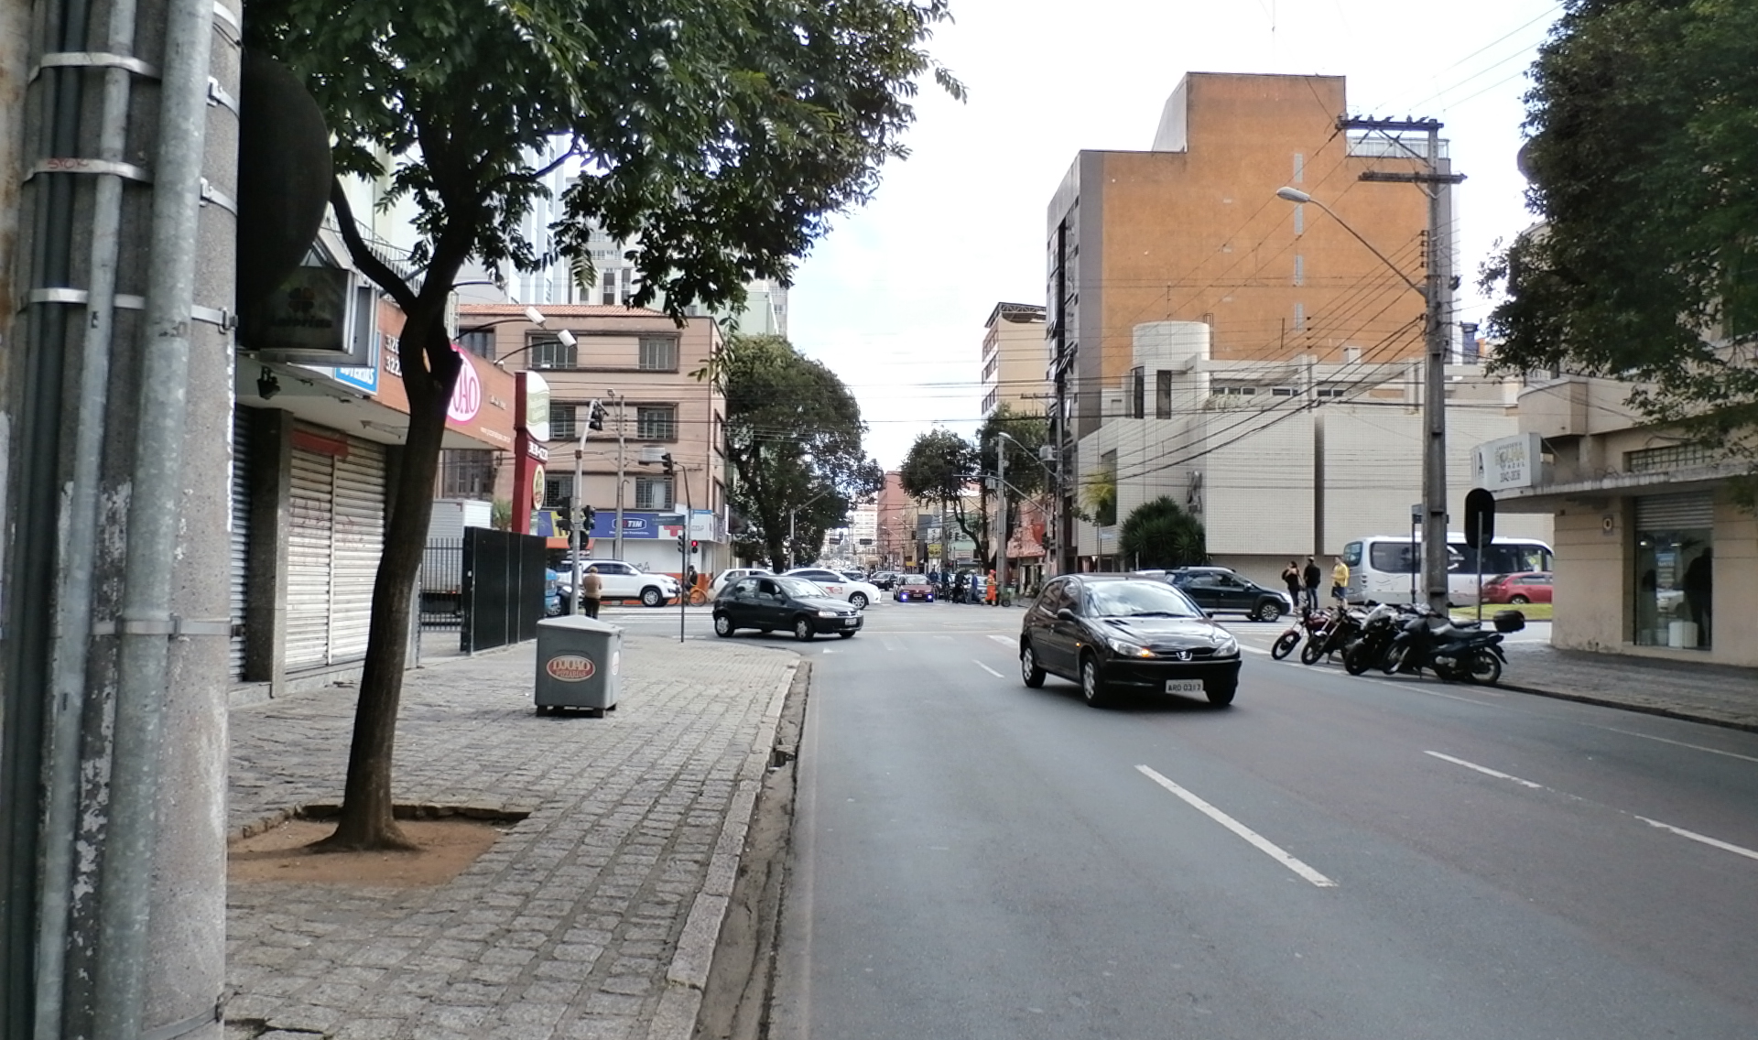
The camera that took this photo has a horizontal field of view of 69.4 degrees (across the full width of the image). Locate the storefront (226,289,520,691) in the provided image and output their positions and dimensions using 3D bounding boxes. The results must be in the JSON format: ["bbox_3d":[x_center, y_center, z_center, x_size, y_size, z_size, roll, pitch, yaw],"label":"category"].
[{"bbox_3d":[-5.949,-0.087,15.112,1.800,4.150,5.300,1,-2,-2],"label":"storefront"}]

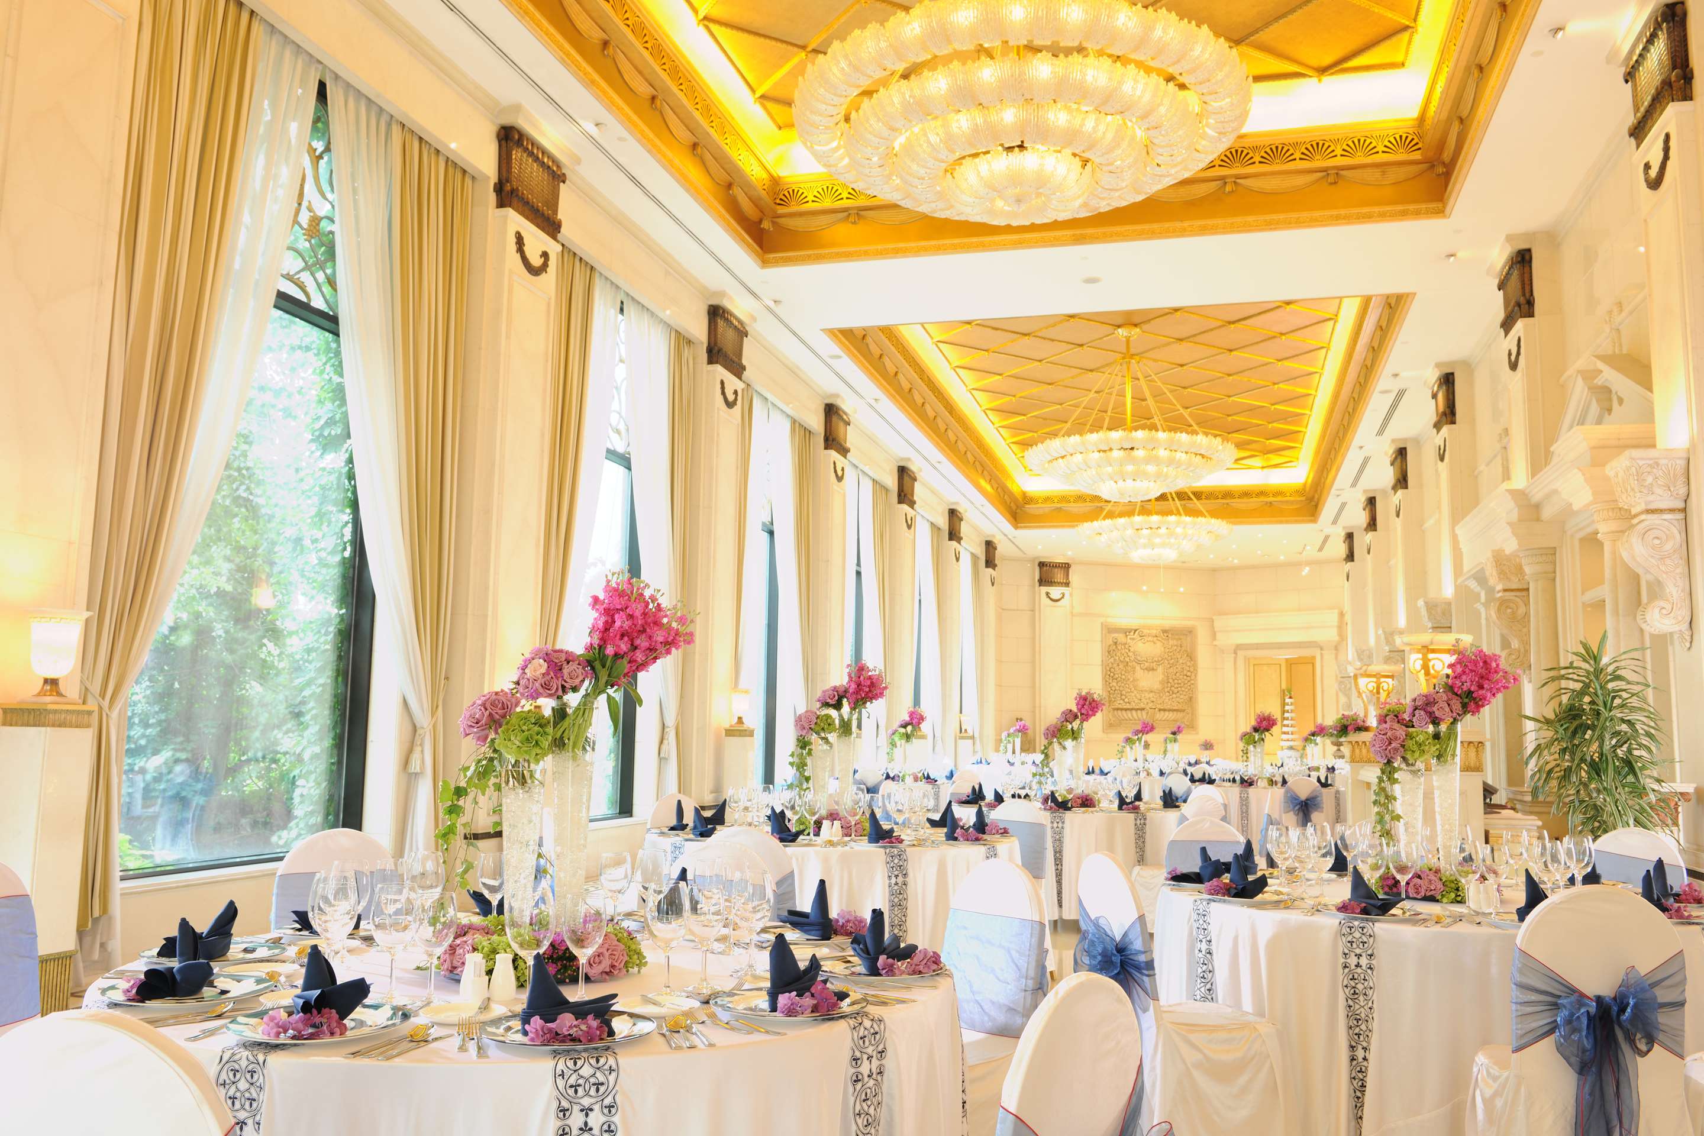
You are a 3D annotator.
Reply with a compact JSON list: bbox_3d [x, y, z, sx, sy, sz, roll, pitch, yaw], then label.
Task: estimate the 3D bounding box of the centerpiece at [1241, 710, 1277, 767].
[{"bbox_3d":[4.362,1.946,14.696,0.420,0.820,0.320,-1,-7,15],"label":"centerpiece"}]

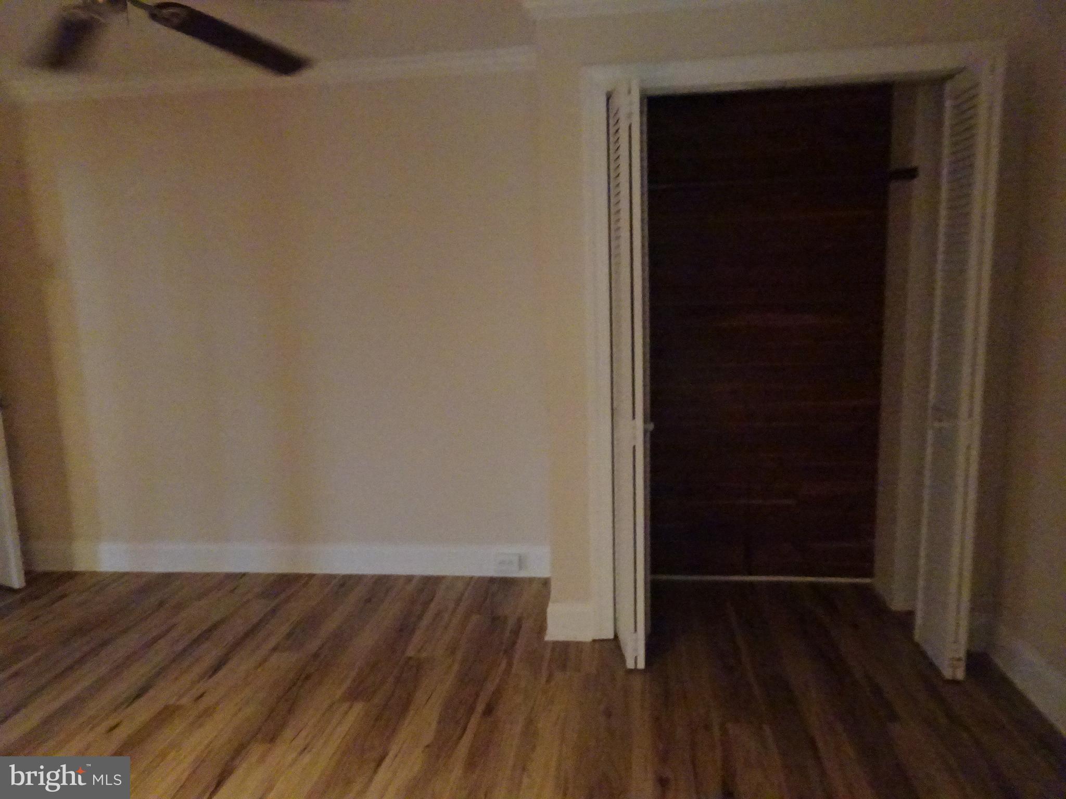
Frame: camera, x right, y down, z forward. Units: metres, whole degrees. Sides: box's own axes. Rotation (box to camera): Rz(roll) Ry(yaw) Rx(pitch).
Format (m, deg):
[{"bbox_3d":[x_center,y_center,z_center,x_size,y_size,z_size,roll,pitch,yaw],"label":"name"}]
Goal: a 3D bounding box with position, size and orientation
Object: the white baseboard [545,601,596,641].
[{"bbox_3d":[0.139,0.864,2.892,0.177,0.157,0.030,-1,8,7],"label":"white baseboard"}]

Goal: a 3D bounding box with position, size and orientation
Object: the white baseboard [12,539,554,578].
[{"bbox_3d":[-1.269,0.796,3.712,2.801,0.157,0.028,-1,8,6],"label":"white baseboard"}]

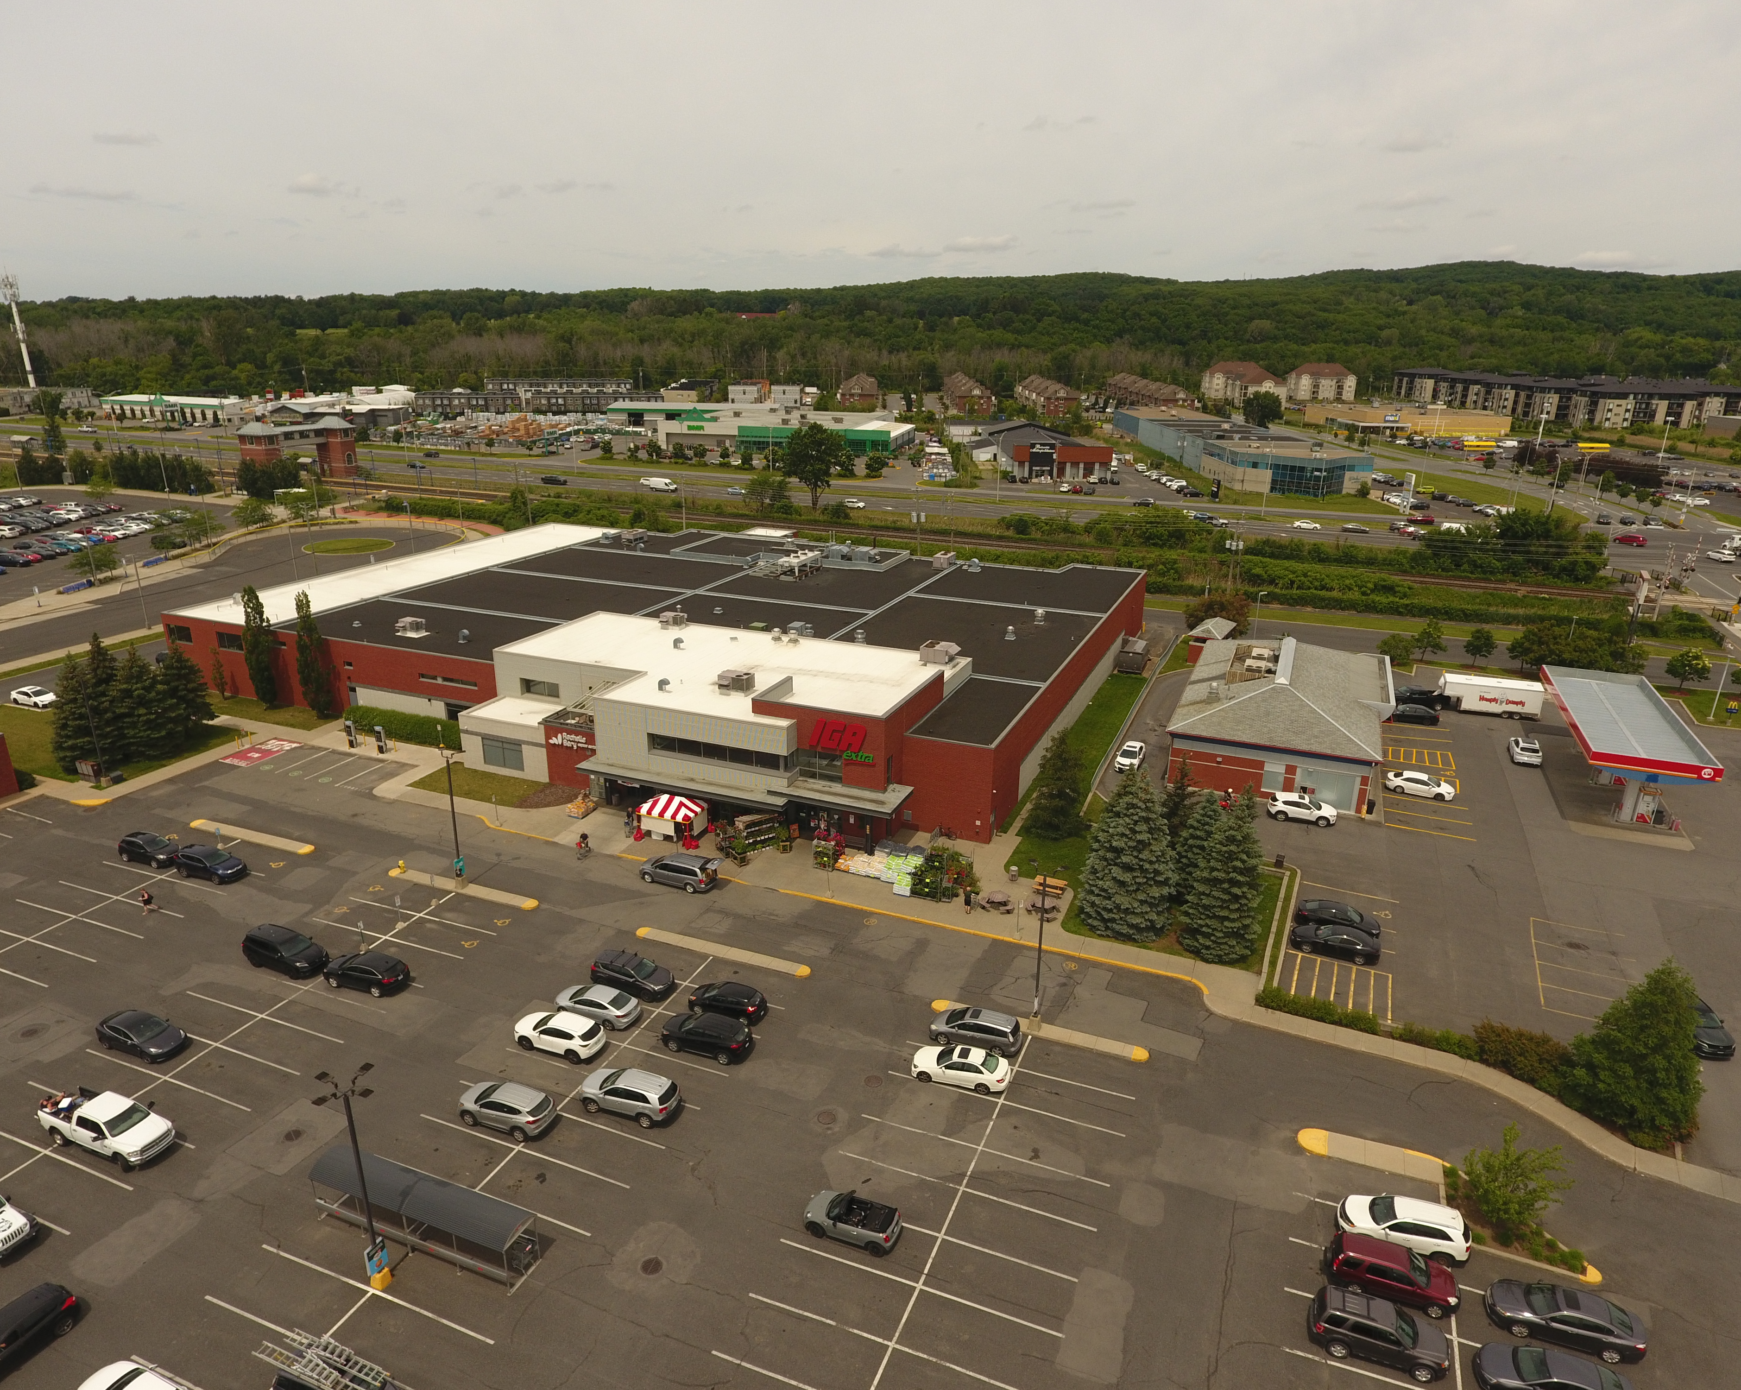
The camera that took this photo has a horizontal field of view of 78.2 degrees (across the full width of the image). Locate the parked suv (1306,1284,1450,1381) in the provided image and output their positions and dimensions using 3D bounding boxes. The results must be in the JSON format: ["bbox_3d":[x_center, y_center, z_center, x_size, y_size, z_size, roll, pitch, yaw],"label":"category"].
[{"bbox_3d":[17.194,21.323,35.993,4.430,1.740,1.820,6,20,19],"label":"parked suv"}]

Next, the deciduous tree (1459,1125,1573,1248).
[{"bbox_3d":[25.048,18.765,41.484,4.000,4.500,4.000,0,20,0],"label":"deciduous tree"}]

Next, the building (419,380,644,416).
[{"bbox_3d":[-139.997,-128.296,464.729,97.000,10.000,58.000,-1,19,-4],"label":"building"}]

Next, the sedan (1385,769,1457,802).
[{"bbox_3d":[42.380,7.000,82.500,4.780,1.450,1.830,11,21,28],"label":"sedan"}]

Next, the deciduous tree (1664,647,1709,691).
[{"bbox_3d":[77.565,-2.386,101.765,3.400,4.300,3.400,7,20,22],"label":"deciduous tree"}]

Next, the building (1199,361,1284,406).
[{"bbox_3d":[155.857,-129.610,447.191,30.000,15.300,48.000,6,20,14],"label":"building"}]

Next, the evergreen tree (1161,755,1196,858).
[{"bbox_3d":[19.425,7.445,67.257,3.500,8.250,3.500,7,20,22],"label":"evergreen tree"}]

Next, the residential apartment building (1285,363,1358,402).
[{"bbox_3d":[234.123,-162.114,555.083,31.000,18.600,17.000,1,19,5],"label":"residential apartment building"}]

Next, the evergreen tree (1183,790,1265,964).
[{"bbox_3d":[20.268,9.754,60.358,4.700,9.800,4.700,7,20,19],"label":"evergreen tree"}]

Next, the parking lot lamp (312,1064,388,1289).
[{"bbox_3d":[-17.842,17.371,37.788,2.450,8.950,2.400,8,21,20],"label":"parking lot lamp"}]

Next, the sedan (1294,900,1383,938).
[{"bbox_3d":[27.236,13.003,62.401,4.600,1.430,1.800,11,22,27],"label":"sedan"}]

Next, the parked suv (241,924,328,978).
[{"bbox_3d":[-32.030,14.060,58.600,4.850,1.740,1.950,8,20,21],"label":"parked suv"}]

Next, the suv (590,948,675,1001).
[{"bbox_3d":[-12.495,14.698,56.553,4.500,1.680,1.820,7,20,22],"label":"suv"}]

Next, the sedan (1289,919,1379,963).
[{"bbox_3d":[26.077,13.707,59.801,4.700,1.460,1.830,9,21,25],"label":"sedan"}]

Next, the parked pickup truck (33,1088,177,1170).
[{"bbox_3d":[-32.390,18.229,45.573,5.700,1.930,2.030,8,21,20],"label":"parked pickup truck"}]

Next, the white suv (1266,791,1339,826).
[{"bbox_3d":[30.635,8.078,75.508,4.540,1.680,1.840,7,20,22],"label":"white suv"}]

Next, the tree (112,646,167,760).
[{"bbox_3d":[-59.409,0.361,86.723,4.300,9.300,4.300,-12,22,-34],"label":"tree"}]

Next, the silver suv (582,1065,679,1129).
[{"bbox_3d":[-10.761,17.772,47.943,4.685,1.700,1.885,8,20,20],"label":"silver suv"}]

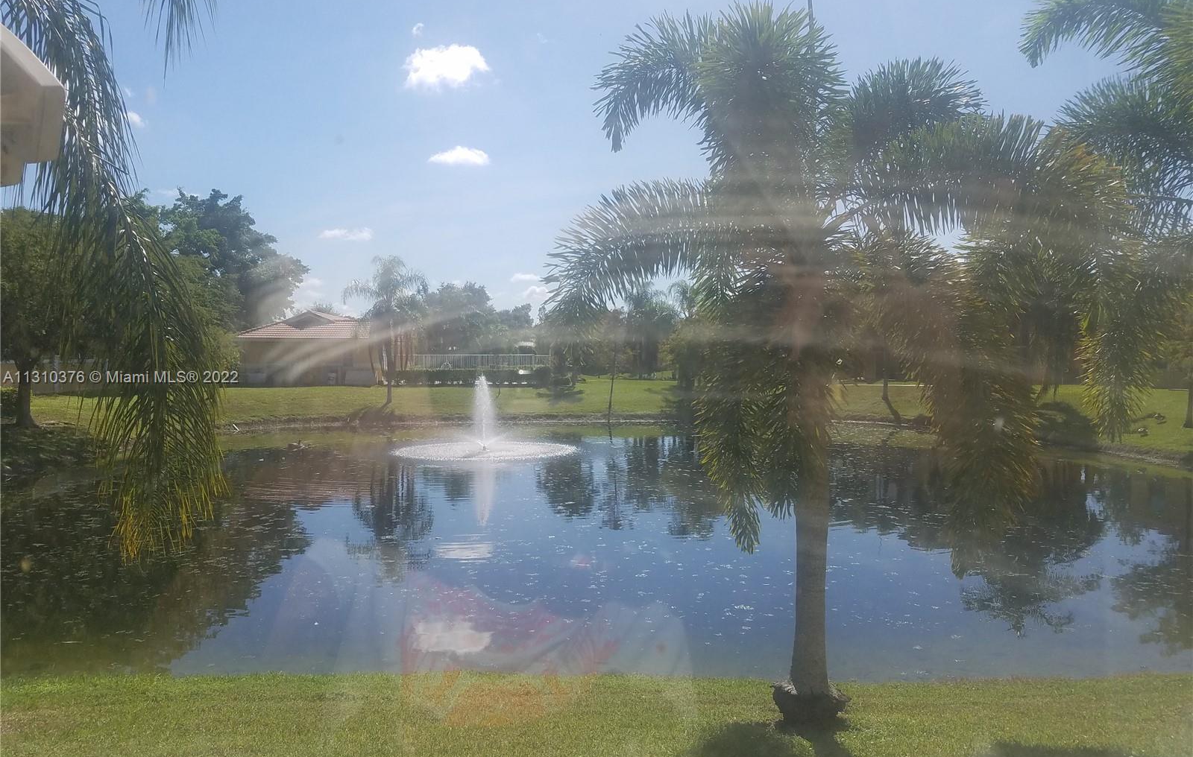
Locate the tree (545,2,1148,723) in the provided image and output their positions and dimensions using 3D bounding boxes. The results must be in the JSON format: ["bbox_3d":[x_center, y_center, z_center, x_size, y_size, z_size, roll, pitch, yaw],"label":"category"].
[{"bbox_3d":[1.849,-0.090,6.801,4.500,5.440,4.300,0,2,0],"label":"tree"}]

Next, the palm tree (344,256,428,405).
[{"bbox_3d":[-10.437,-2.467,44.897,4.250,7.370,4.250,0,2,0],"label":"palm tree"}]

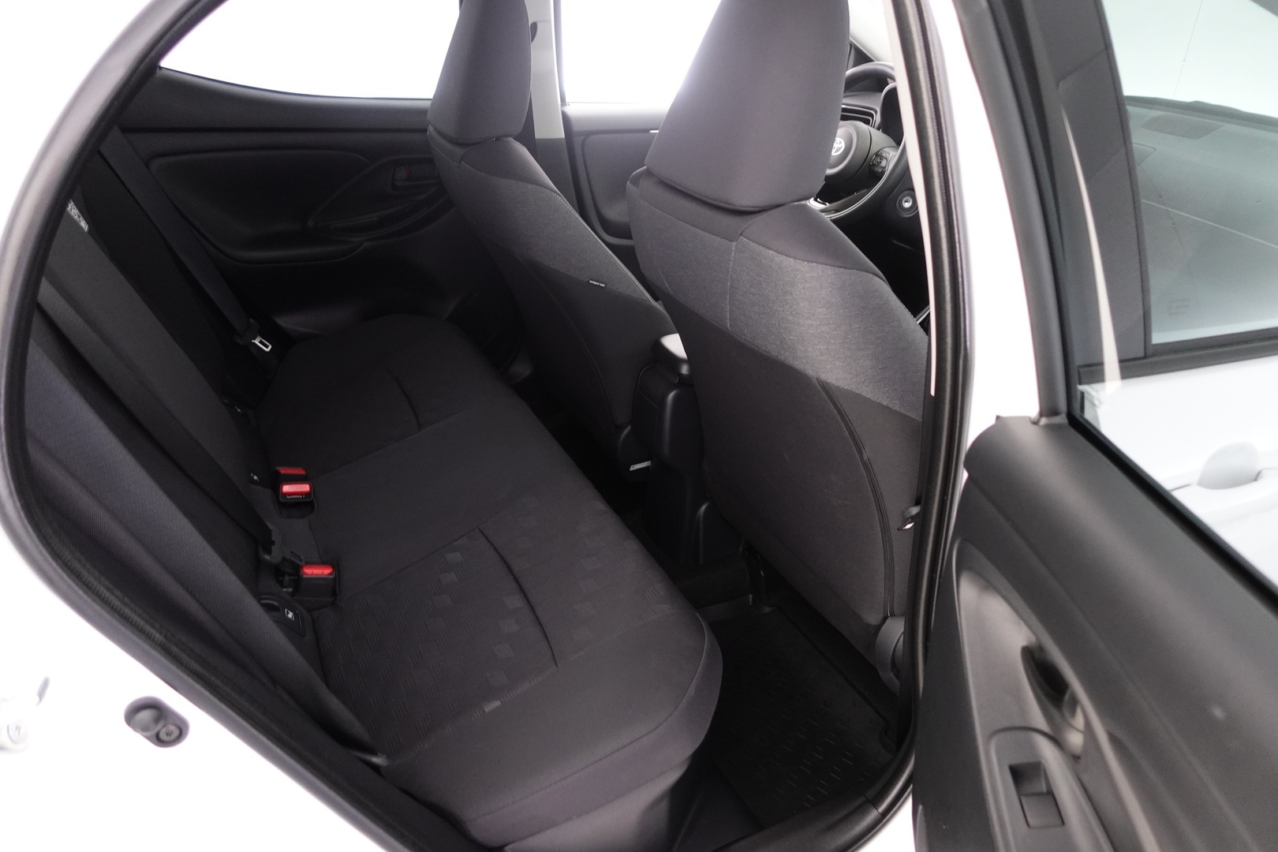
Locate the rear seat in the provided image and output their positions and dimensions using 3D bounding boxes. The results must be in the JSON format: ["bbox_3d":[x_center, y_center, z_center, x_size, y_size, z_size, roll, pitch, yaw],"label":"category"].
[{"bbox_3d":[-0.476,-0.022,1.254,0.848,0.819,1.268,-11,32,-25],"label":"rear seat"}]

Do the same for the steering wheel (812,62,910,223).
[{"bbox_3d":[0.477,-0.629,1.914,0.112,0.370,0.370,14,19,-36],"label":"steering wheel"}]

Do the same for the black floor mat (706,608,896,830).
[{"bbox_3d":[0.218,0.450,1.436,0.307,0.029,0.405,-11,32,-25],"label":"black floor mat"}]

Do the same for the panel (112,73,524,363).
[{"bbox_3d":[-0.620,-0.358,1.823,0.809,0.756,0.127,-11,32,-25],"label":"panel"}]

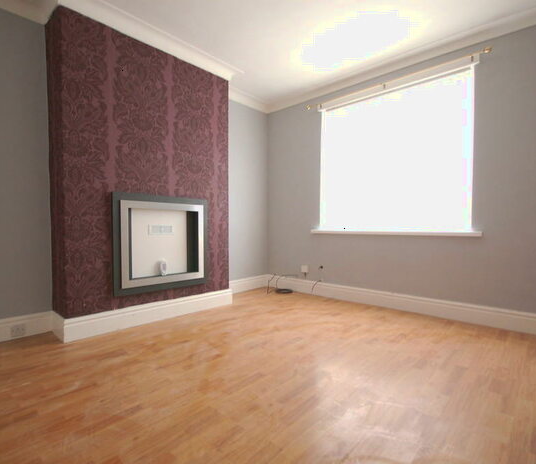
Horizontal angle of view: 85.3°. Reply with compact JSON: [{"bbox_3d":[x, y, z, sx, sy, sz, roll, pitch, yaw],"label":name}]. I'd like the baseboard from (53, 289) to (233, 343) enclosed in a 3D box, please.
[{"bbox_3d":[-1.080,0.718,2.810,0.382,0.175,1.557,1,1,43],"label":"baseboard"}]

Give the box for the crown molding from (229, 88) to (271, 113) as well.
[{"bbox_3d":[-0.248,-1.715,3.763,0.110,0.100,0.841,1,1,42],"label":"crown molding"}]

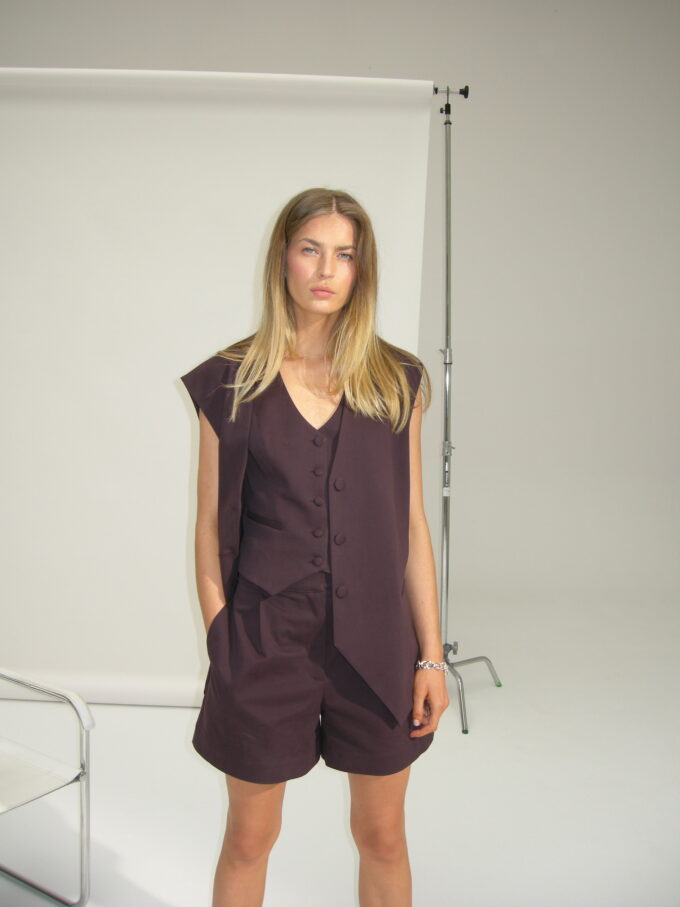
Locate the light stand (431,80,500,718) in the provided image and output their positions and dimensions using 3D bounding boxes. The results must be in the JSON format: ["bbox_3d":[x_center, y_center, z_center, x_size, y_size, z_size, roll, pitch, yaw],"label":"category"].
[{"bbox_3d":[0.515,-0.250,4.196,0.775,2.840,0.675,1,2,-8],"label":"light stand"}]

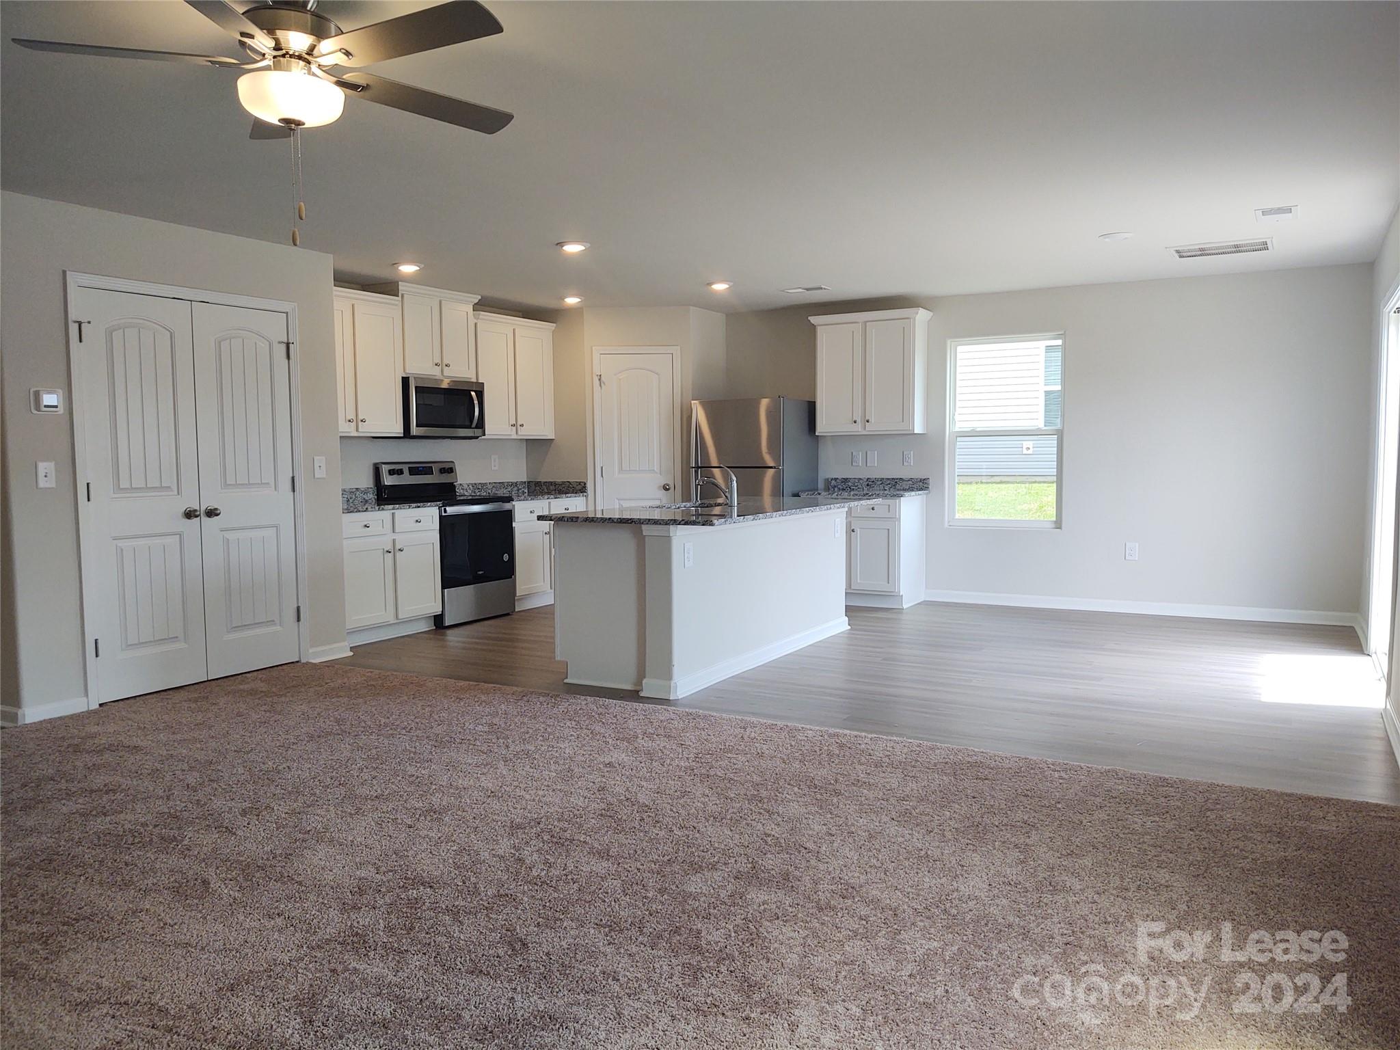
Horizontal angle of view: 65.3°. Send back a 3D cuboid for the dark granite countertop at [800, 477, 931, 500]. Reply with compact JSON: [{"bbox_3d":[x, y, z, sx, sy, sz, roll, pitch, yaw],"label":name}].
[{"bbox_3d":[1.326,-0.313,8.752,0.880,0.135,0.660,2,5,29],"label":"dark granite countertop"}]

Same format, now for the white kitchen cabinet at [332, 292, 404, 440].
[{"bbox_3d":[-2.415,-1.069,7.323,0.353,0.955,0.866,2,4,29],"label":"white kitchen cabinet"}]

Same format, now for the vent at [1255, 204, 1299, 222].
[{"bbox_3d":[2.989,-1.607,5.660,0.195,0.020,0.375,2,5,29],"label":"vent"}]

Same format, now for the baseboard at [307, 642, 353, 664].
[{"bbox_3d":[-2.249,0.763,6.657,0.023,0.088,0.320,2,4,29],"label":"baseboard"}]

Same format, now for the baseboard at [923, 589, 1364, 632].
[{"bbox_3d":[3.152,0.607,8.134,3.035,0.086,0.018,2,4,29],"label":"baseboard"}]

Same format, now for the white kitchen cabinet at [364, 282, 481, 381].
[{"bbox_3d":[-2.020,-1.387,8.031,0.370,0.648,0.830,2,5,29],"label":"white kitchen cabinet"}]

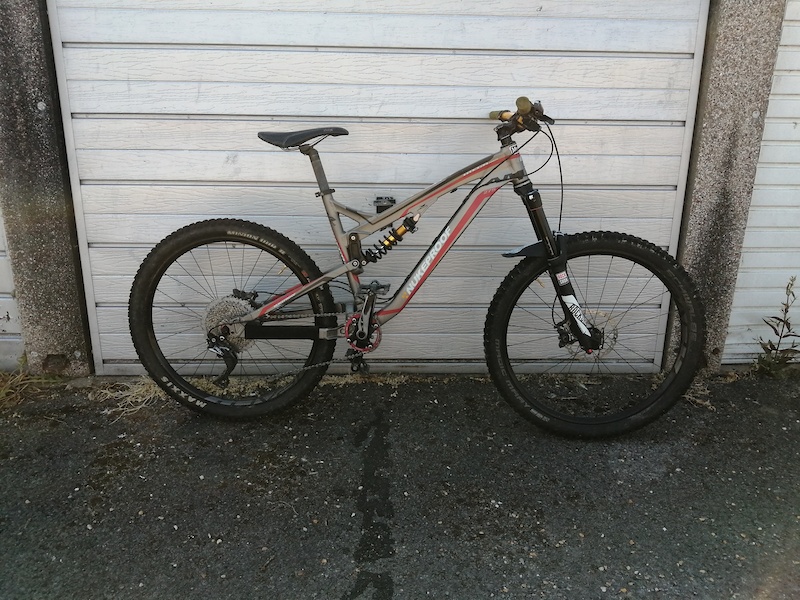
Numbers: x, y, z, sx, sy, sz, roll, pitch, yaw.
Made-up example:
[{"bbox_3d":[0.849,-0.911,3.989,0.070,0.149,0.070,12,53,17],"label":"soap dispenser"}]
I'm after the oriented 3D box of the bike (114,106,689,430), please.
[{"bbox_3d":[0.040,-0.075,1.930,1.895,1.070,0.770,2,15,3],"label":"bike"}]

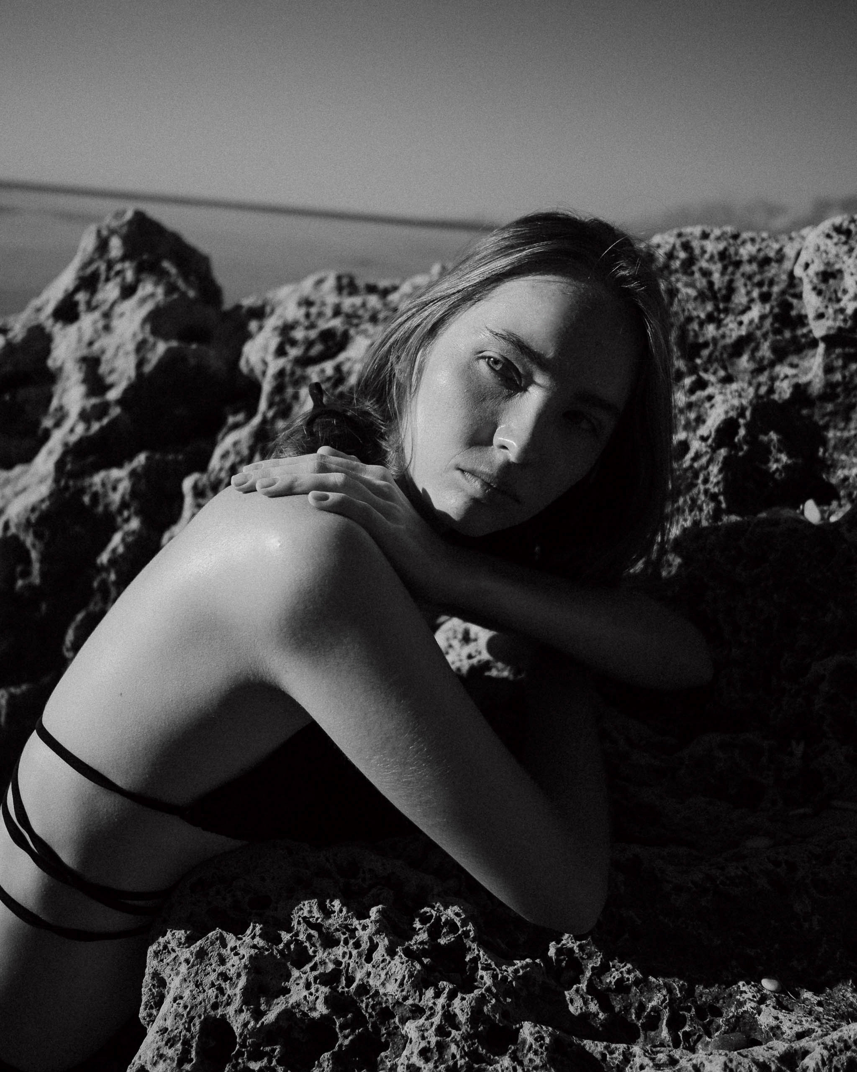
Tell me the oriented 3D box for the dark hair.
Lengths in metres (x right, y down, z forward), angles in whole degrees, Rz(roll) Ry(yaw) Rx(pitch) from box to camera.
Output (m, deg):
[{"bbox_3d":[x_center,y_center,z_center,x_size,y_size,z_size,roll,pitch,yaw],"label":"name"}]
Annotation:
[{"bbox_3d":[0.056,-0.109,0.722,0.275,0.275,0.220,24,14,-11],"label":"dark hair"}]

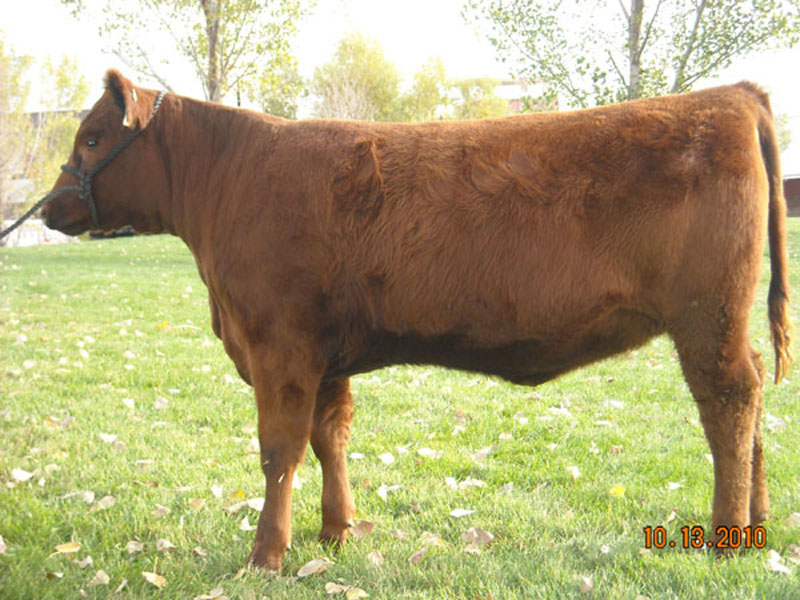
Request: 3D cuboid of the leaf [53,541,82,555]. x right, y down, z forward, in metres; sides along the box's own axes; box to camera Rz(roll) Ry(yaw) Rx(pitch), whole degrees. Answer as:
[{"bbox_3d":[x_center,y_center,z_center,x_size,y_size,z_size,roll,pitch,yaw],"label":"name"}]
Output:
[{"bbox_3d":[-0.860,0.640,4.541,0.067,0.026,0.050,-1,3,0],"label":"leaf"}]

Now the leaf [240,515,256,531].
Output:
[{"bbox_3d":[-0.435,0.639,5.043,0.046,0.039,0.037,-1,3,0],"label":"leaf"}]

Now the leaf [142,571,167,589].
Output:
[{"bbox_3d":[-0.624,0.711,4.462,0.056,0.027,0.048,-2,3,0],"label":"leaf"}]

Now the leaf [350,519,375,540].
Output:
[{"bbox_3d":[-0.104,0.641,4.883,0.067,0.047,0.047,-1,3,0],"label":"leaf"}]

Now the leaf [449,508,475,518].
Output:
[{"bbox_3d":[0.179,0.622,5.120,0.076,0.021,0.045,-1,3,0],"label":"leaf"}]

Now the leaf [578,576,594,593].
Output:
[{"bbox_3d":[0.439,0.670,4.137,0.038,0.030,0.035,-1,3,0],"label":"leaf"}]

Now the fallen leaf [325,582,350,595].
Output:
[{"bbox_3d":[-0.156,0.706,4.303,0.049,0.020,0.045,-2,3,0],"label":"fallen leaf"}]

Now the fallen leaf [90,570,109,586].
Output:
[{"bbox_3d":[-0.713,0.658,4.153,0.047,0.028,0.050,-1,3,0],"label":"fallen leaf"}]

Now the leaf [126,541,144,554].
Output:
[{"bbox_3d":[-0.682,0.638,4.530,0.046,0.026,0.050,-1,3,0],"label":"leaf"}]

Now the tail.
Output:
[{"bbox_3d":[0.947,-0.173,4.500,0.115,0.765,0.085,-1,3,0],"label":"tail"}]

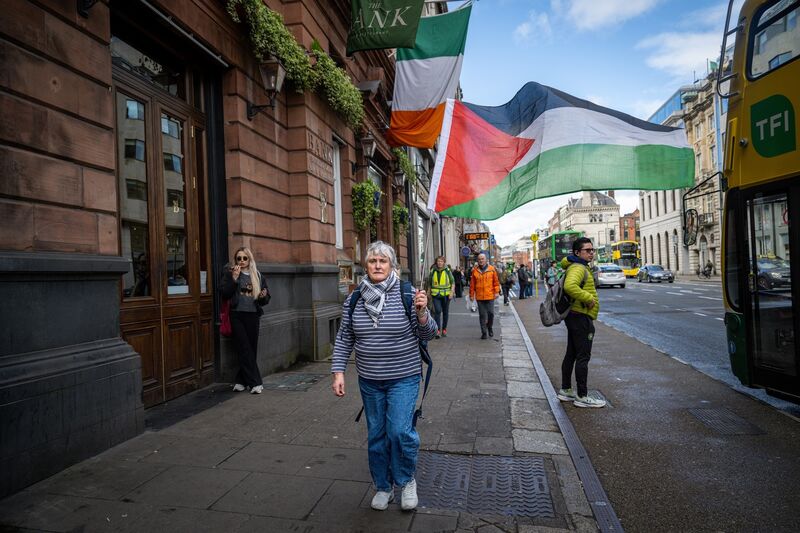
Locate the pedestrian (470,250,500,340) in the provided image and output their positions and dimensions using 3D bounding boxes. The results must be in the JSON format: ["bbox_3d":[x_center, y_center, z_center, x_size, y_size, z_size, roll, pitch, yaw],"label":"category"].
[{"bbox_3d":[1.771,0.621,11.150,0.620,1.780,0.450,-2,-1,10],"label":"pedestrian"}]

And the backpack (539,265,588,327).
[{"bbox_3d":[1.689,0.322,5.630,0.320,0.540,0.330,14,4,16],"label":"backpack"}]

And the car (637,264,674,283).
[{"bbox_3d":[21.300,0.590,44.800,1.800,1.460,4.450,-2,-1,9],"label":"car"}]

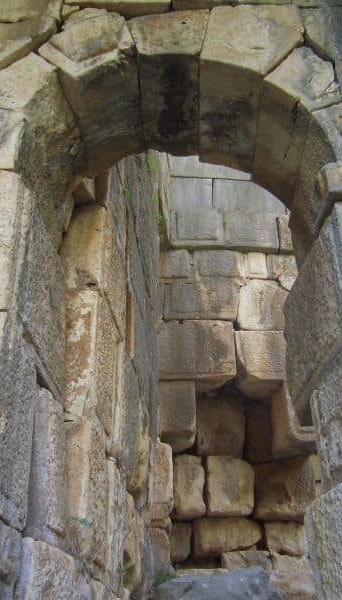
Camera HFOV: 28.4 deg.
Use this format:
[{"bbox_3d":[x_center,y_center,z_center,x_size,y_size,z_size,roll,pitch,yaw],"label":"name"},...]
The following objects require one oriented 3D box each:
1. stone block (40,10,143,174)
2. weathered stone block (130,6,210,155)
[{"bbox_3d":[-0.503,-1.365,4.472,0.580,0.610,0.840,0,-30,0],"label":"stone block"},{"bbox_3d":[-0.008,-1.444,4.524,0.510,0.415,0.850,0,-30,0],"label":"weathered stone block"}]

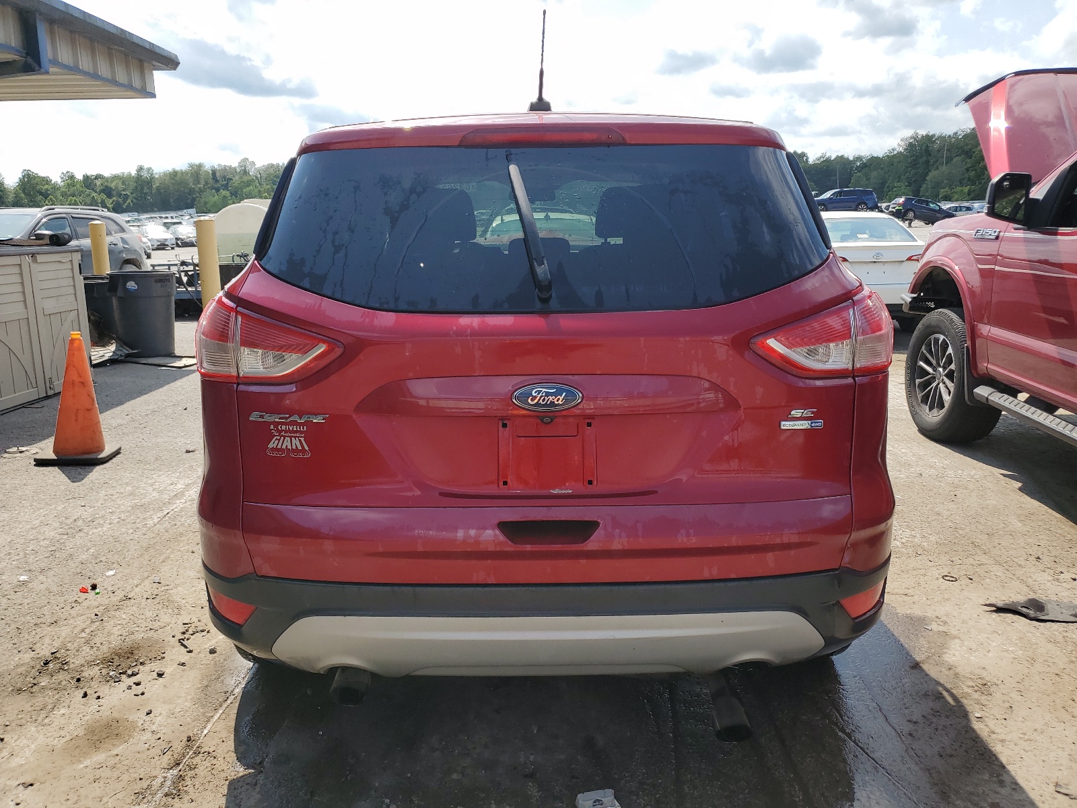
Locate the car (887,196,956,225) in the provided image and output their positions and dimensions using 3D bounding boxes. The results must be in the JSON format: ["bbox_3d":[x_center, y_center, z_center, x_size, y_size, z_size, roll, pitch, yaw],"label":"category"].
[{"bbox_3d":[27.600,-13.845,58.000,4.650,1.660,1.850,11,12,-6],"label":"car"}]

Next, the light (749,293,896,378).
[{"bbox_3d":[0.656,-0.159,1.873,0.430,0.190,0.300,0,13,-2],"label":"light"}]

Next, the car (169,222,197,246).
[{"bbox_3d":[-22.881,-10.949,52.500,1.820,1.460,4.700,-9,15,-30],"label":"car"}]

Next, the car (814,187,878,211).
[{"bbox_3d":[22.937,-15.355,61.000,5.000,1.780,1.970,5,13,20],"label":"car"}]

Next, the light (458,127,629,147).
[{"bbox_3d":[0.010,-0.604,1.822,0.370,0.050,0.060,0,13,-2],"label":"light"}]

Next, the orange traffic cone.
[{"bbox_3d":[-2.600,-0.051,4.598,0.375,0.710,0.375,0,12,0],"label":"orange traffic cone"}]

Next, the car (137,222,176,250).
[{"bbox_3d":[-24.529,-10.764,52.000,1.840,1.700,4.600,-7,14,-30],"label":"car"}]

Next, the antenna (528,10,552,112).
[{"bbox_3d":[0.003,-0.881,2.104,0.062,0.216,0.200,-1,13,0],"label":"antenna"}]

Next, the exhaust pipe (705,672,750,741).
[{"bbox_3d":[0.400,0.660,1.827,0.080,0.080,0.250,0,13,-2],"label":"exhaust pipe"}]

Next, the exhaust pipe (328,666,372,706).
[{"bbox_3d":[-0.440,0.662,1.903,0.080,0.085,0.170,-1,28,0],"label":"exhaust pipe"}]

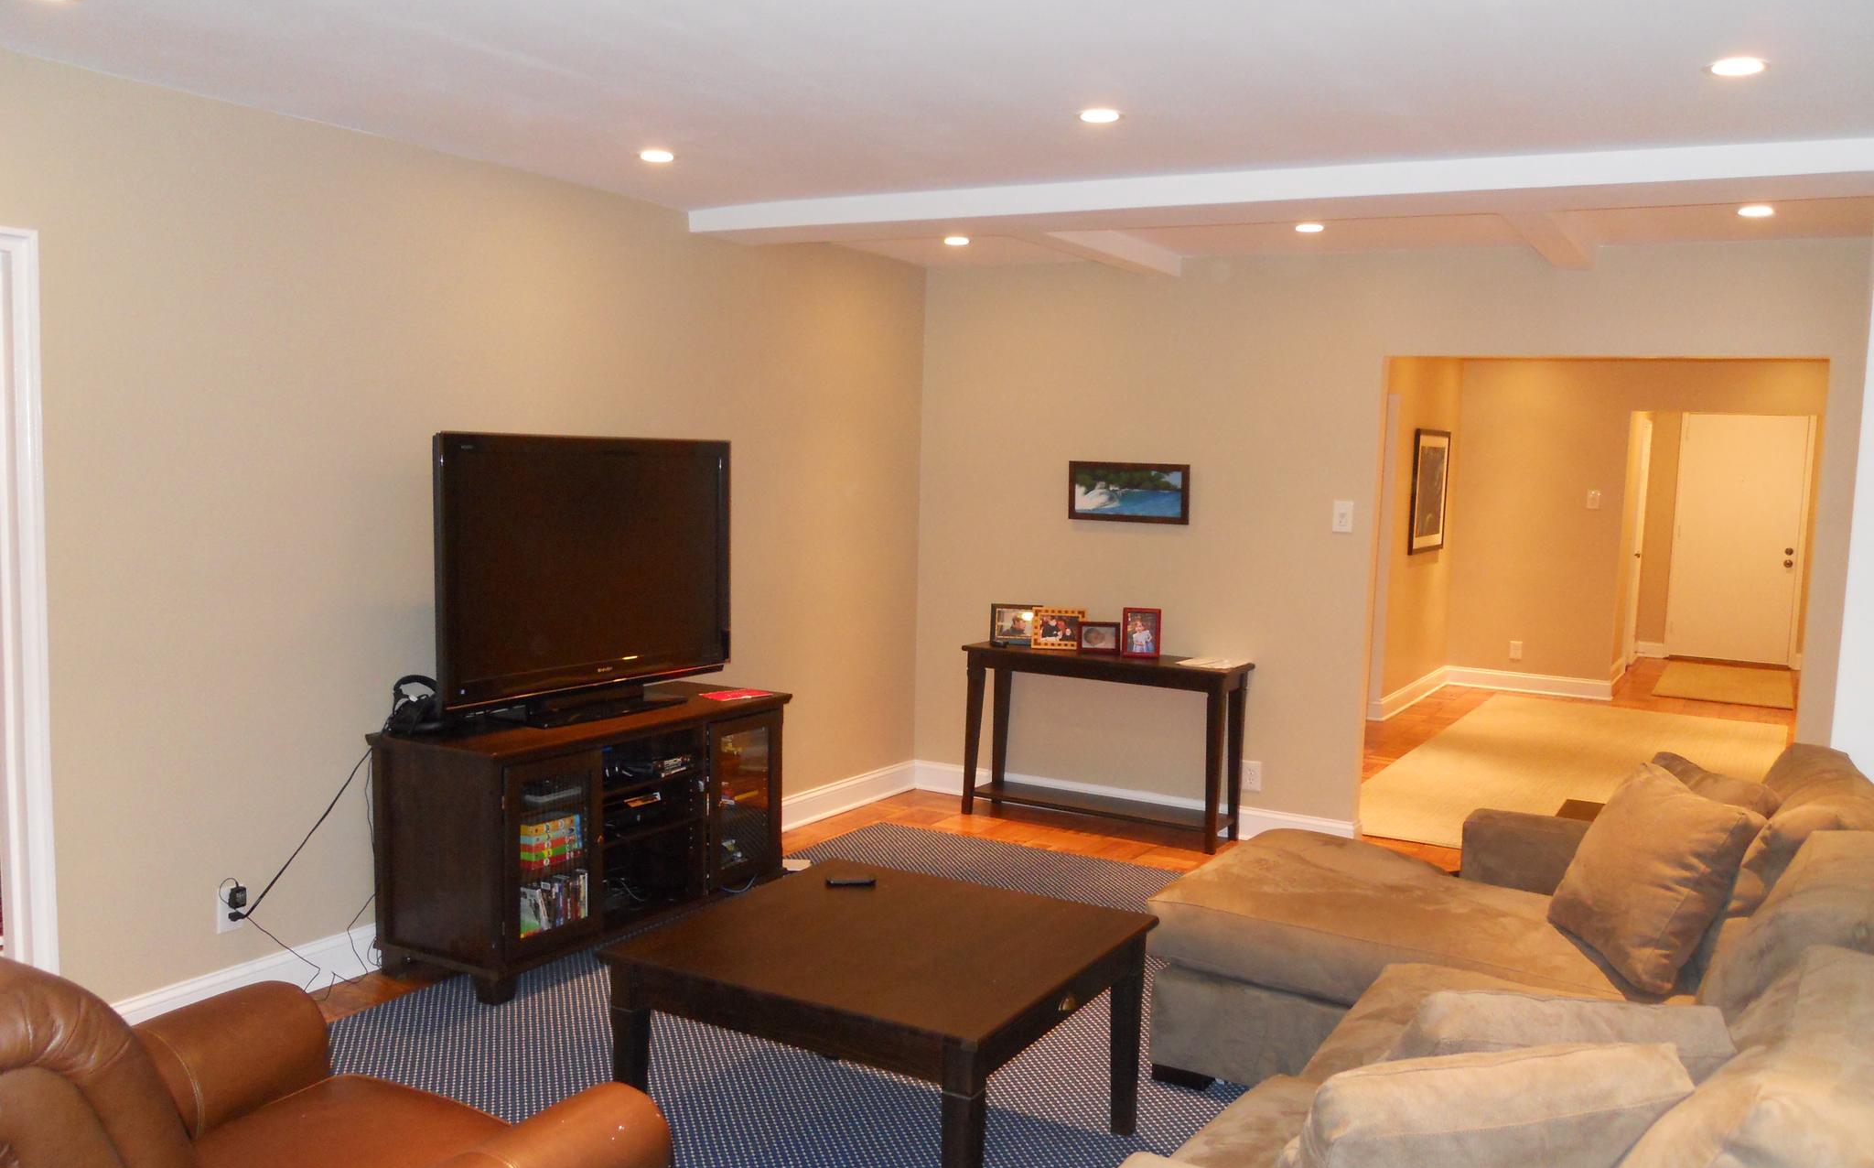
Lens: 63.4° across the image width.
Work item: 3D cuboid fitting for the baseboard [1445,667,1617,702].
[{"bbox_3d":[4.247,0.707,10.882,1.122,0.124,0.020,5,6,30],"label":"baseboard"}]

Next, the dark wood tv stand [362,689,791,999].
[{"bbox_3d":[-1.099,0.771,4.901,0.505,0.721,1.386,5,6,29],"label":"dark wood tv stand"}]

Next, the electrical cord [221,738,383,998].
[{"bbox_3d":[-1.712,0.815,4.182,0.090,0.670,0.516,5,6,30],"label":"electrical cord"}]

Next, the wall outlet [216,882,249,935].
[{"bbox_3d":[-1.862,0.855,4.004,0.011,0.120,0.076,5,6,30],"label":"wall outlet"}]

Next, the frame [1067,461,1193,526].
[{"bbox_3d":[0.817,-0.387,6.448,0.551,0.248,0.023,5,6,30],"label":"frame"}]

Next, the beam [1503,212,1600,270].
[{"bbox_3d":[2.001,-1.145,4.933,0.130,0.080,1.362,5,6,30],"label":"beam"}]

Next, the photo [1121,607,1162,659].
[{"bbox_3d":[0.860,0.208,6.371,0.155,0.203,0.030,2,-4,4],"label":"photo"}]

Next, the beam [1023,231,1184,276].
[{"bbox_3d":[0.629,-1.270,5.748,0.149,0.079,1.381,5,6,29],"label":"beam"}]

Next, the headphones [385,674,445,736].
[{"bbox_3d":[-1.520,0.355,4.410,0.170,0.170,0.100,1,5,-7],"label":"headphones"}]

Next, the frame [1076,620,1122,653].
[{"bbox_3d":[0.691,0.231,6.449,0.179,0.142,0.065,3,5,7],"label":"frame"}]

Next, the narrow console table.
[{"bbox_3d":[0.694,0.672,6.478,1.211,0.745,0.307,5,6,29],"label":"narrow console table"}]

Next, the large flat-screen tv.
[{"bbox_3d":[-1.130,-0.031,4.866,0.286,0.879,1.305,5,6,29],"label":"large flat-screen tv"}]

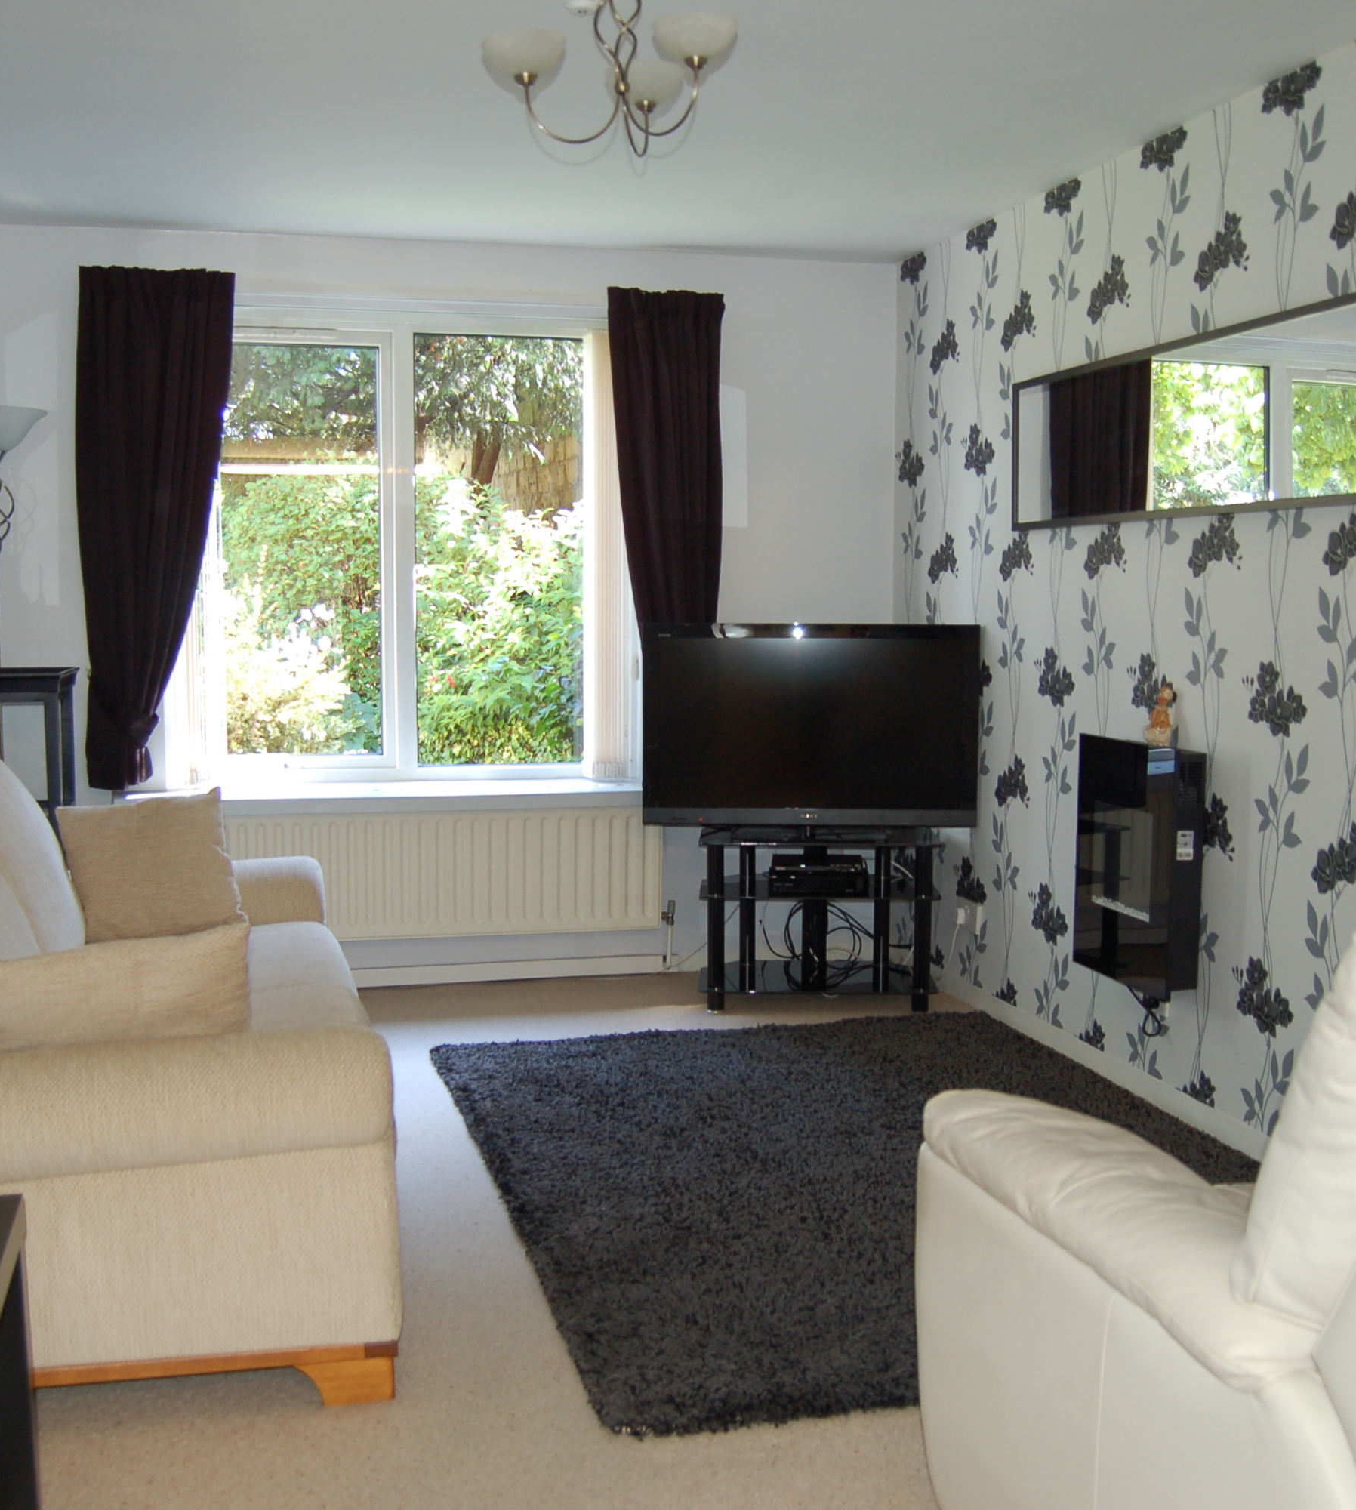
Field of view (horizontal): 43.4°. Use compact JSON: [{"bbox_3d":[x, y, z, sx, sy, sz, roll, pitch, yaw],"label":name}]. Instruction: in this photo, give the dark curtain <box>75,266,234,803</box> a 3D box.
[{"bbox_3d":[-1.587,-0.679,5.219,0.450,1.580,0.120,-1,5,-15],"label":"dark curtain"}]

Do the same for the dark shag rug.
[{"bbox_3d":[0.406,0.903,3.900,1.660,0.040,2.300,-1,5,-15],"label":"dark shag rug"}]

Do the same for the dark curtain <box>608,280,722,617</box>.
[{"bbox_3d":[-0.050,-0.707,5.625,0.400,1.600,0.120,-1,5,-15],"label":"dark curtain"}]

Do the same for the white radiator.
[{"bbox_3d":[-0.803,0.381,5.535,1.550,0.420,0.100,-1,5,-15],"label":"white radiator"}]

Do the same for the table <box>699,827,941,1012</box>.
[{"bbox_3d":[0.424,0.519,5.459,0.770,0.531,0.420,1,5,-2],"label":"table"}]

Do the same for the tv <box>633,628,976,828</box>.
[{"bbox_3d":[0.403,-0.090,5.215,1.020,0.613,0.090,1,5,1],"label":"tv"}]

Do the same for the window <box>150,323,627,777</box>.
[{"bbox_3d":[-0.889,-0.643,5.553,1.520,1.500,0.100,-1,5,-15],"label":"window"}]

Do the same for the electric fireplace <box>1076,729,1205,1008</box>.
[{"bbox_3d":[1.151,0.262,4.249,0.100,0.595,0.460,-1,5,-15],"label":"electric fireplace"}]

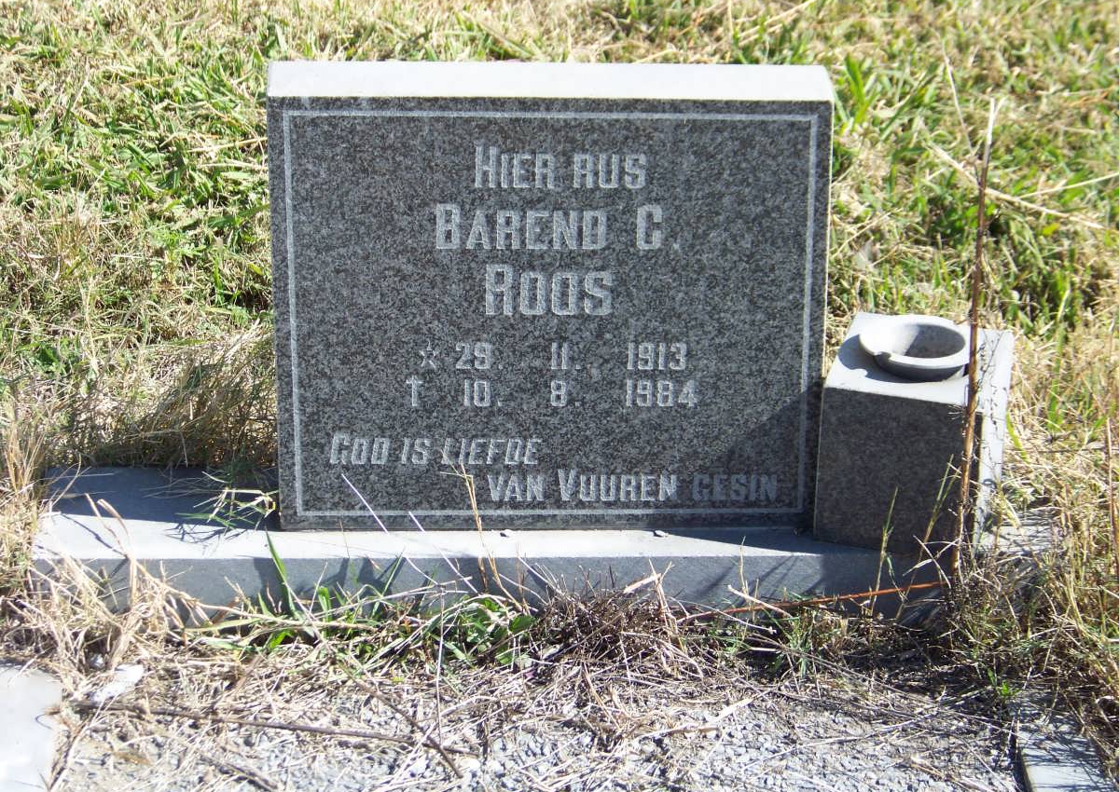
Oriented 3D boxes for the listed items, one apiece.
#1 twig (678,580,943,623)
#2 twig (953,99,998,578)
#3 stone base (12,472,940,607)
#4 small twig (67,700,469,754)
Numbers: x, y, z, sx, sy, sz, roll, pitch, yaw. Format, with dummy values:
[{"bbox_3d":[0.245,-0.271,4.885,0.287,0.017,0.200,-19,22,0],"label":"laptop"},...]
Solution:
[{"bbox_3d":[0.230,0.190,3.150,0.243,0.009,0.010,-8,27,3],"label":"twig"},{"bbox_3d":[0.367,-0.044,3.024,0.014,0.470,0.014,0,27,-1],"label":"twig"},{"bbox_3d":[-0.019,0.142,3.247,0.933,0.078,0.178,0,27,-1],"label":"stone base"},{"bbox_3d":[-0.253,0.294,3.024,0.371,0.009,0.012,6,28,11],"label":"small twig"}]

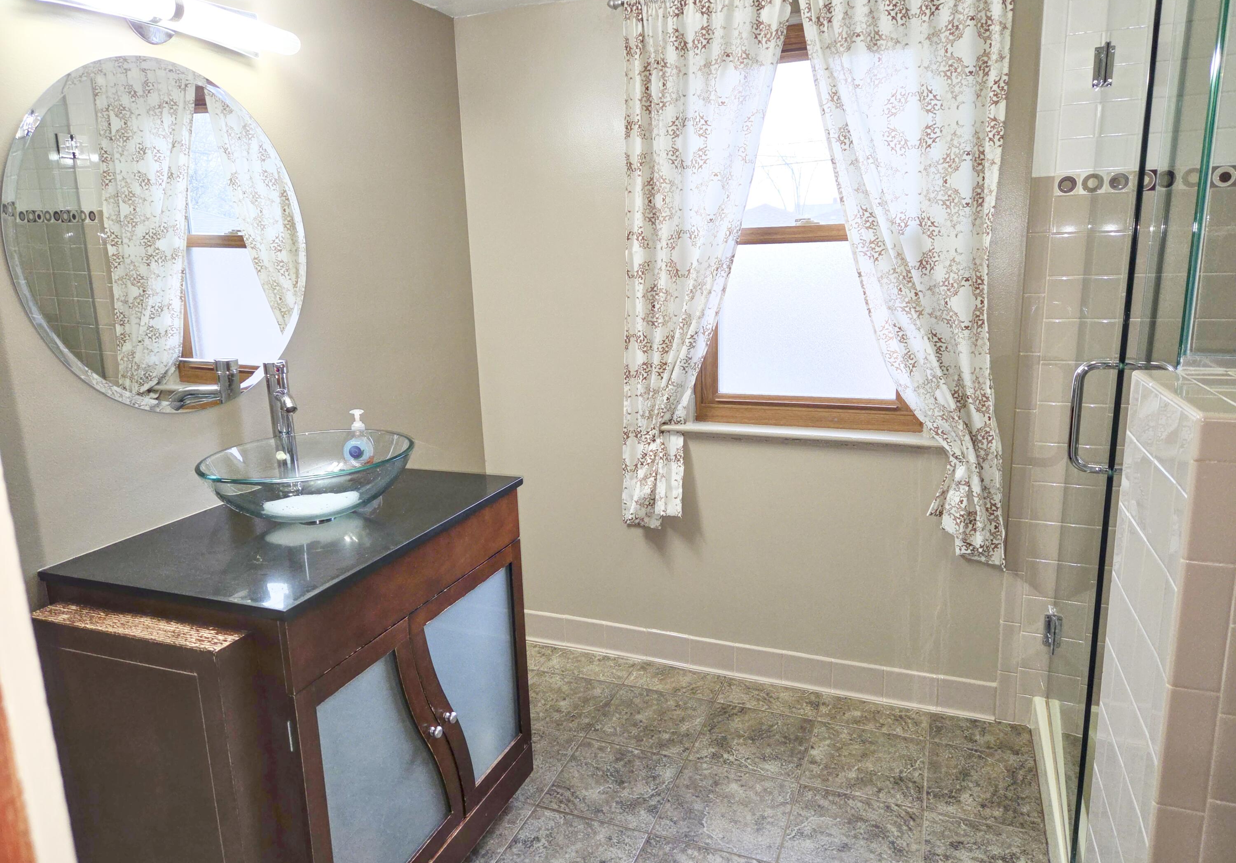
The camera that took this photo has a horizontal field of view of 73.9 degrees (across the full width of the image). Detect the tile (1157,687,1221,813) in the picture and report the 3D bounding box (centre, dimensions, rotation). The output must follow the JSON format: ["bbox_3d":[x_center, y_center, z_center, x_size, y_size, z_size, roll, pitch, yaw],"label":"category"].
[{"bbox_3d":[0.658,0.367,0.954,0.051,0.152,0.009,3,14,21],"label":"tile"}]

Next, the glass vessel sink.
[{"bbox_3d":[-0.622,0.111,1.669,0.418,0.141,0.418,3,14,21],"label":"glass vessel sink"}]

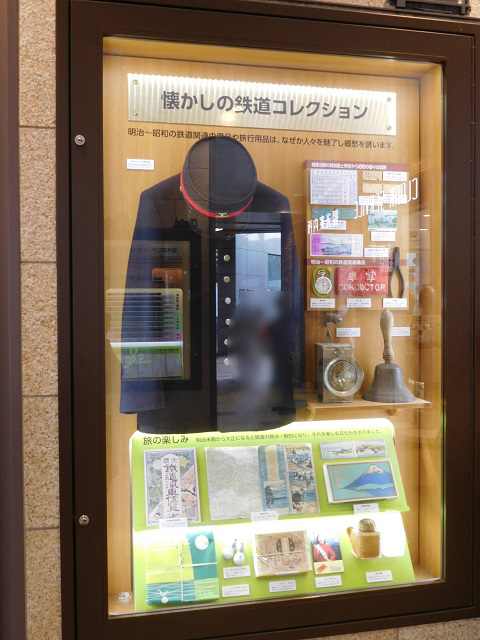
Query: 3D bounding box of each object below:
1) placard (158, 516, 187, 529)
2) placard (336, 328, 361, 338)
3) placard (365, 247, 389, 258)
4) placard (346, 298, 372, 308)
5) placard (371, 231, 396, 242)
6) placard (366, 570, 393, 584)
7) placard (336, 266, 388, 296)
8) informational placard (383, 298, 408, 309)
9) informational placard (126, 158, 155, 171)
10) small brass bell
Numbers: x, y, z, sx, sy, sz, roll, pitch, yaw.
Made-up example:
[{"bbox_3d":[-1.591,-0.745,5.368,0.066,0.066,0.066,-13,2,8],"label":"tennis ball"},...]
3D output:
[{"bbox_3d":[-0.168,0.519,1.650,0.071,0.026,0.005,-1,-21,-12],"label":"placard"},{"bbox_3d":[0.307,0.036,1.830,0.071,0.026,0.005,-1,1,-12],"label":"placard"},{"bbox_3d":[0.380,-0.186,1.796,0.071,0.025,0.004,-1,1,-12],"label":"placard"},{"bbox_3d":[0.330,-0.046,1.786,0.071,0.026,0.005,-1,1,-12],"label":"placard"},{"bbox_3d":[0.399,-0.231,1.799,0.071,0.025,0.004,-1,1,-12],"label":"placard"},{"bbox_3d":[0.373,0.687,1.729,0.071,0.026,0.005,-1,-27,-12],"label":"placard"},{"bbox_3d":[0.339,-0.107,1.782,0.148,0.075,0.015,-1,1,-12],"label":"placard"},{"bbox_3d":[0.433,-0.047,1.805,0.071,0.026,0.005,-1,1,-12],"label":"informational placard"},{"bbox_3d":[-0.257,-0.403,1.682,0.071,0.026,0.004,-1,1,-12],"label":"informational placard"},{"bbox_3d":[0.403,0.096,1.750,0.145,0.245,0.145,-1,1,-12],"label":"small brass bell"}]

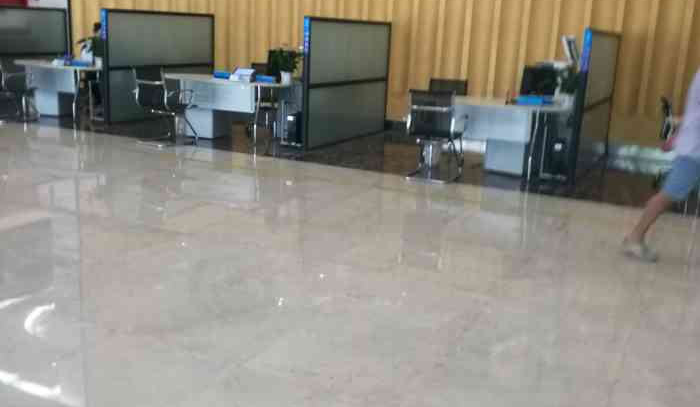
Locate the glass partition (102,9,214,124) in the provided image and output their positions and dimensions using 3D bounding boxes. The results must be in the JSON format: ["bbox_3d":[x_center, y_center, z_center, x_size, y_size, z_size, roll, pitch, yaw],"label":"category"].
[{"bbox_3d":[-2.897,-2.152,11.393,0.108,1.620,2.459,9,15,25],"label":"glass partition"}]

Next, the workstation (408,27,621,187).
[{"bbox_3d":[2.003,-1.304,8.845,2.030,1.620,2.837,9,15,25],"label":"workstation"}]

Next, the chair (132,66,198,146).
[{"bbox_3d":[-2.342,-1.259,9.264,0.583,0.929,0.616,13,17,37],"label":"chair"}]

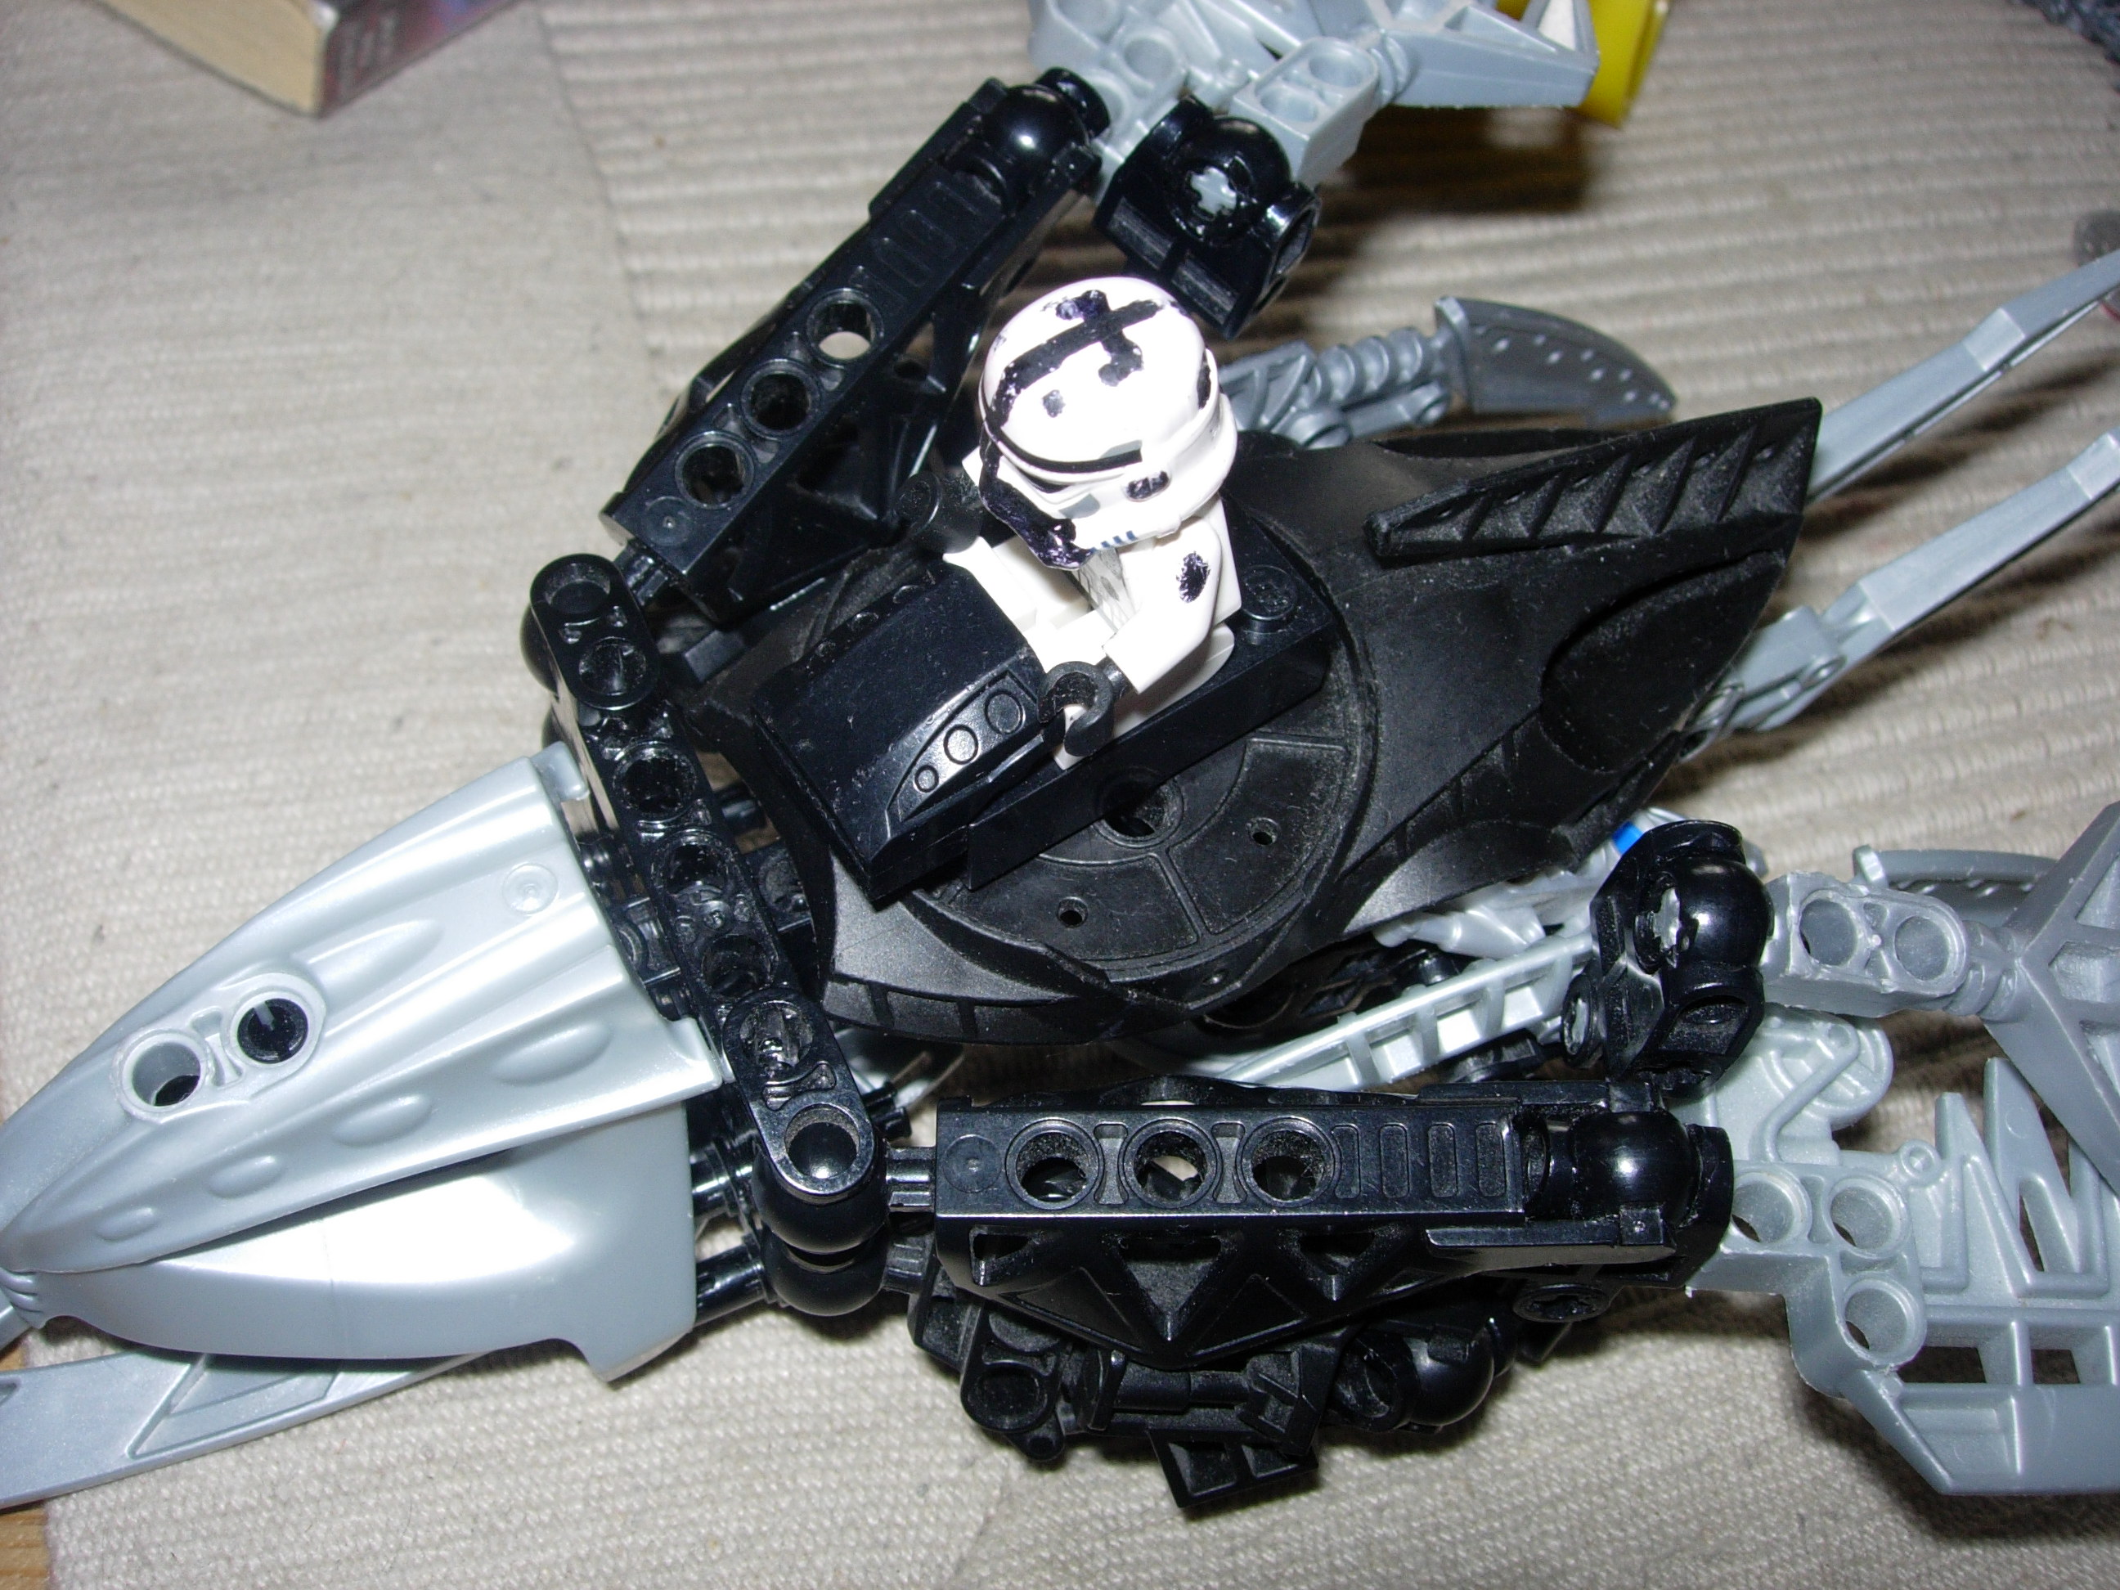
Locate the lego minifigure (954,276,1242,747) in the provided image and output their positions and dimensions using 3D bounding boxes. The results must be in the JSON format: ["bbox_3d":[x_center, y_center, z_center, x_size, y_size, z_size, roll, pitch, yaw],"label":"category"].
[{"bbox_3d":[0.001,-0.019,0.154,0.019,0.034,0.024,-31,64,-15],"label":"lego minifigure"}]

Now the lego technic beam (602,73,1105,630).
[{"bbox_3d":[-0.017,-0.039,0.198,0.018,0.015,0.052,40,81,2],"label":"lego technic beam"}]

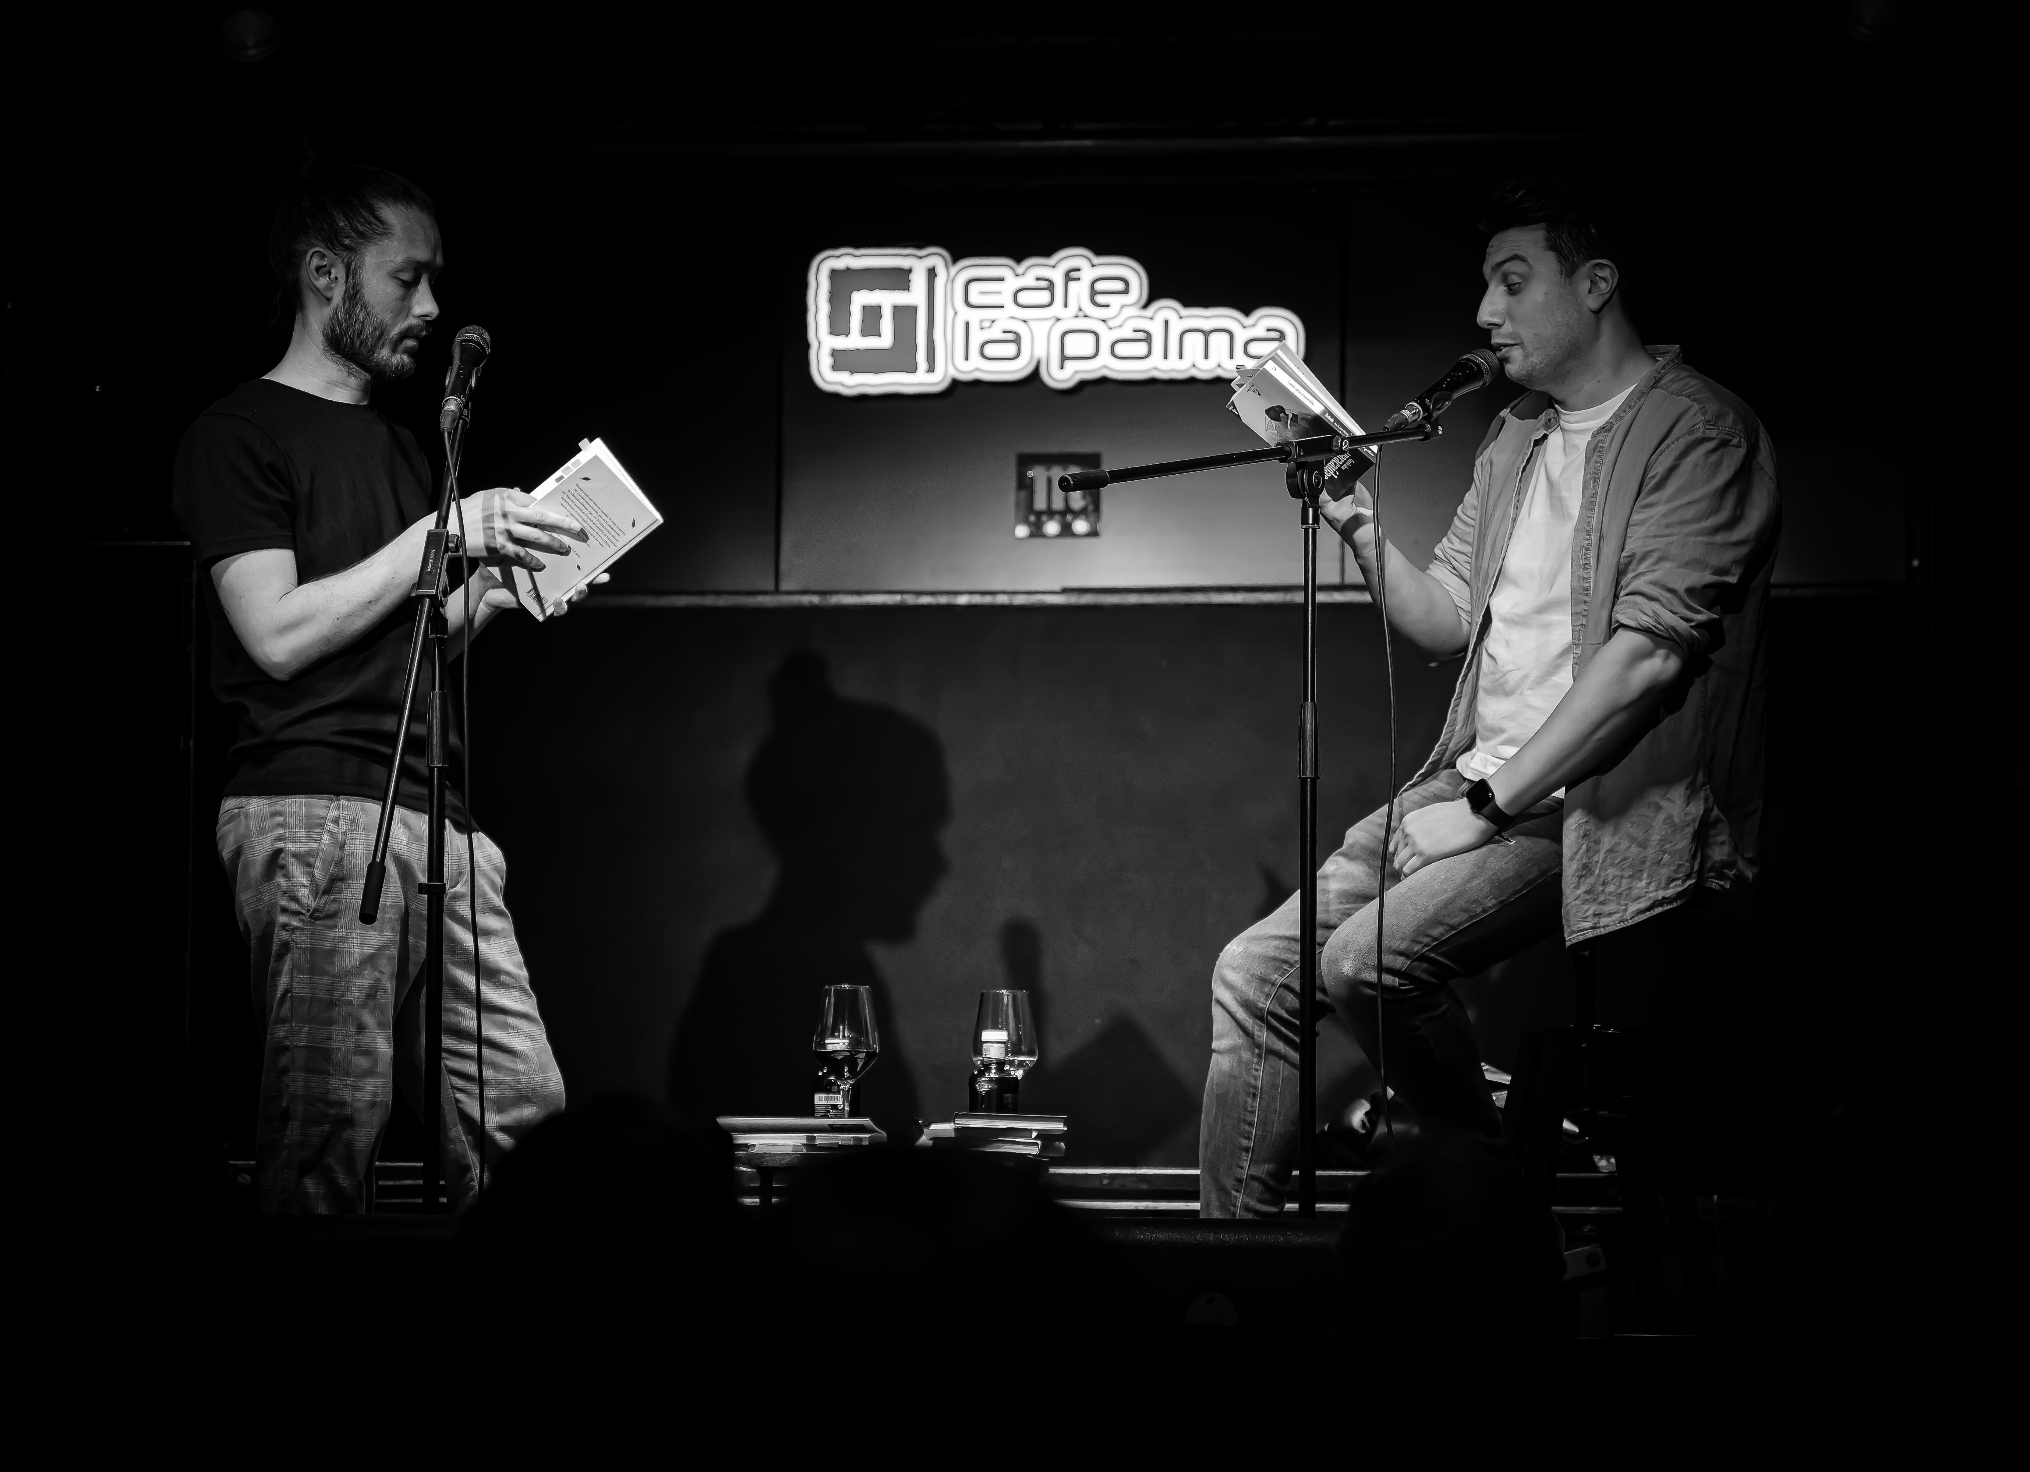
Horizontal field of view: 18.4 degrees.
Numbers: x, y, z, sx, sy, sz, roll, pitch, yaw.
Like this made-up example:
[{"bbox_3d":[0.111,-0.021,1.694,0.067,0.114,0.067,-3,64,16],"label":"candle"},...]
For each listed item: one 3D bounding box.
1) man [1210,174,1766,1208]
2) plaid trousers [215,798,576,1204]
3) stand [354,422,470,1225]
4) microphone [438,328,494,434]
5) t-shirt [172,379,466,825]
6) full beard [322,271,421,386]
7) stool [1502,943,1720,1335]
[{"bbox_3d":[0.593,0.068,7.750,0.740,1.500,0.550,4,-6,-38],"label":"man"},{"bbox_3d":[-0.782,0.522,7.820,0.400,0.930,0.420,-4,-6,40],"label":"plaid trousers"},{"bbox_3d":[-0.749,0.256,7.953,0.540,1.405,0.610,0,-4,11],"label":"stand"},{"bbox_3d":[-0.718,-0.467,8.148,0.053,0.190,0.053,10,-49,1],"label":"microphone"},{"bbox_3d":[-0.877,-0.170,7.880,0.290,0.565,0.450,-3,-6,38],"label":"t-shirt"},{"bbox_3d":[-0.838,-0.535,8.200,0.110,0.130,0.135,12,1,25],"label":"full beard"},{"bbox_3d":[0.738,0.600,8.085,0.450,0.766,0.450,1,-4,0],"label":"stool"}]

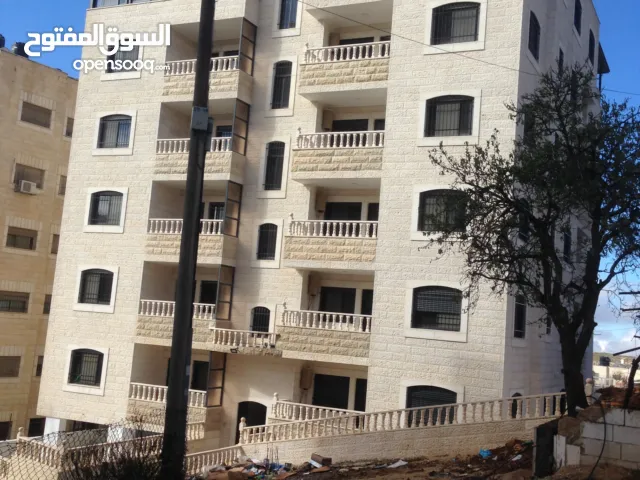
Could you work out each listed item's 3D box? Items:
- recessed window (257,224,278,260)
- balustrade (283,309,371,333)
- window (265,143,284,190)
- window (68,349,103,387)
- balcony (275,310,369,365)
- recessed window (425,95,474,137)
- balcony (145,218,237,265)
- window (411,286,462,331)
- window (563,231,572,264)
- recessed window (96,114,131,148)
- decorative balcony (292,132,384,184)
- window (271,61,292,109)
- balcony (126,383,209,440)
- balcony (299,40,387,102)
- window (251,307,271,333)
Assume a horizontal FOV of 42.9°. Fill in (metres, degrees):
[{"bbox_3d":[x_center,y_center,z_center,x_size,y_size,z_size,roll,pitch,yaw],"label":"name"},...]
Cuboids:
[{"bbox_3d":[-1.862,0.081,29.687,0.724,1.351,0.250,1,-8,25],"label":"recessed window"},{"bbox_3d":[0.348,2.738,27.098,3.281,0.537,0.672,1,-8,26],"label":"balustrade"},{"bbox_3d":[-1.623,-2.710,29.958,0.760,1.840,0.200,1,-8,27],"label":"window"},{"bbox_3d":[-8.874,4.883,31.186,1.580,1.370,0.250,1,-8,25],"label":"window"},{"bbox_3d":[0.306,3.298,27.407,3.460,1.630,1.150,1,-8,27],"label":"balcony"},{"bbox_3d":[4.169,-3.946,26.020,1.573,1.362,0.200,1,-8,26],"label":"recessed window"},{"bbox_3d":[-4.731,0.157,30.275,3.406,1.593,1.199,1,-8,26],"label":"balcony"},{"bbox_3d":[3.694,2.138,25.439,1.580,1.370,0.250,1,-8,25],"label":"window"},{"bbox_3d":[9.455,0.210,31.154,0.170,1.362,1.573,1,-8,26],"label":"window"},{"bbox_3d":[-8.114,-4.318,32.426,1.622,1.400,0.200,1,-8,27],"label":"recessed window"},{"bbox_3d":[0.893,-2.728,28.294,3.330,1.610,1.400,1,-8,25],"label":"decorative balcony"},{"bbox_3d":[-1.344,-5.746,30.203,0.710,1.861,0.200,1,-8,26],"label":"window"},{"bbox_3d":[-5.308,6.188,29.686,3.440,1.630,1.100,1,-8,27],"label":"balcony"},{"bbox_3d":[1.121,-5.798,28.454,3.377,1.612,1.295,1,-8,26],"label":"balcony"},{"bbox_3d":[-2.077,2.955,29.098,0.720,1.103,0.200,1,-8,26],"label":"window"}]

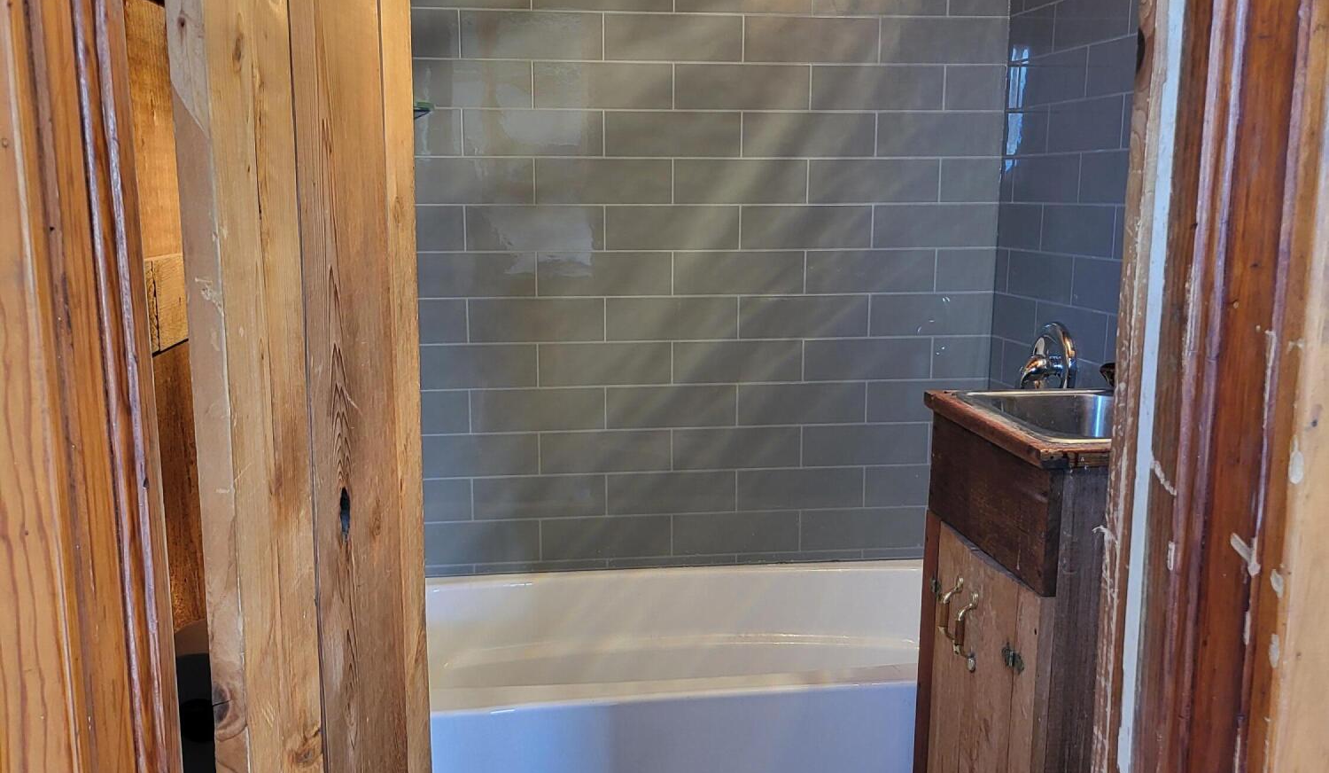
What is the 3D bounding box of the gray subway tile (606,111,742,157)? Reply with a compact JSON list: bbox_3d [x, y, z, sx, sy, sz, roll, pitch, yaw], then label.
[{"bbox_3d":[0.020,-0.550,2.682,0.300,0.099,0.010,-1,11,-7],"label":"gray subway tile"}]

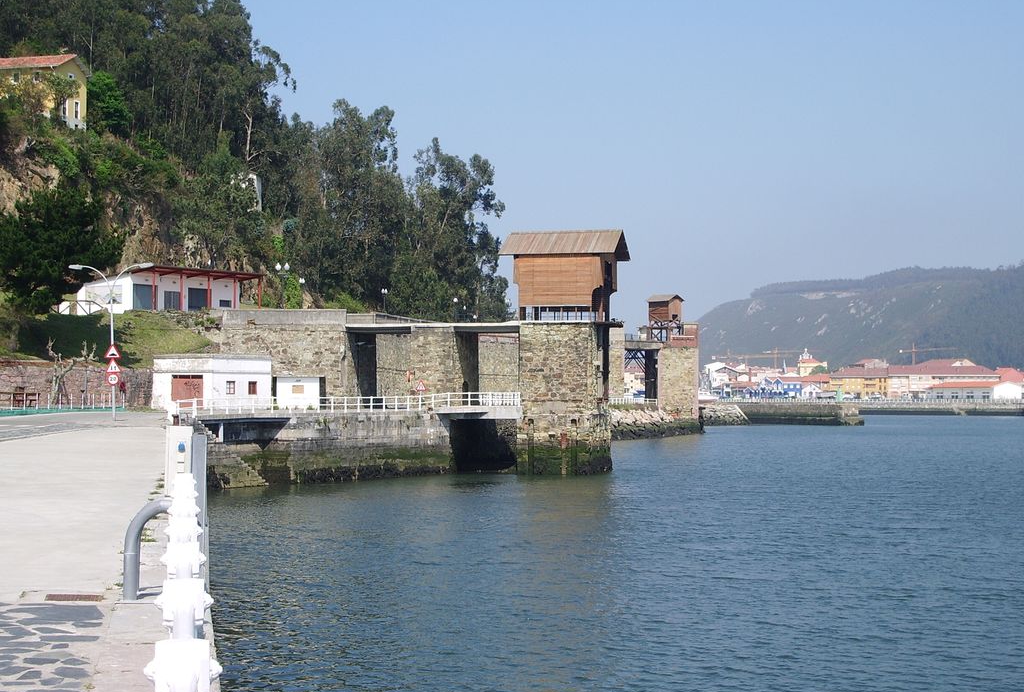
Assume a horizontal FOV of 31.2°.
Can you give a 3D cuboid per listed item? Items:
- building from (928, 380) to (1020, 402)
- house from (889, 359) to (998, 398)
[{"bbox_3d":[142.612,14.146,570.825,28.500,6.490,12.000,0,-1,6],"label":"building"},{"bbox_3d":[139.767,11.058,597.907,35.000,13.650,16.000,0,-1,6],"label":"house"}]

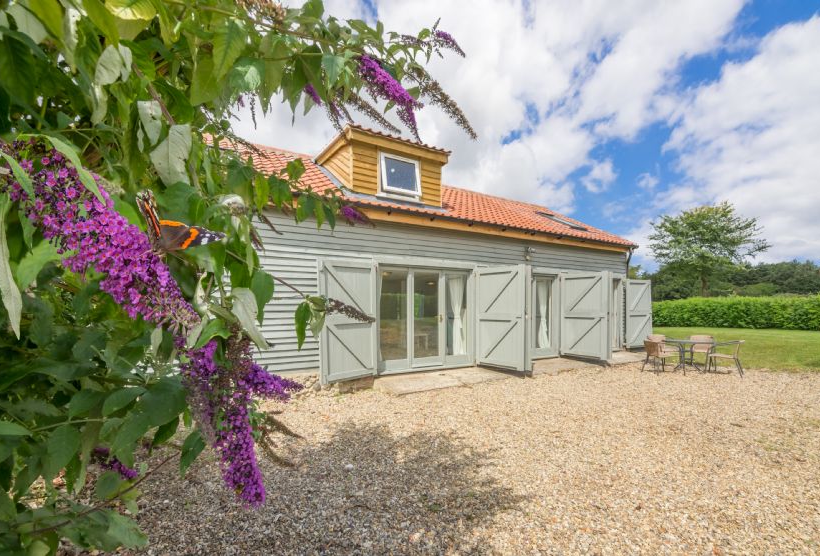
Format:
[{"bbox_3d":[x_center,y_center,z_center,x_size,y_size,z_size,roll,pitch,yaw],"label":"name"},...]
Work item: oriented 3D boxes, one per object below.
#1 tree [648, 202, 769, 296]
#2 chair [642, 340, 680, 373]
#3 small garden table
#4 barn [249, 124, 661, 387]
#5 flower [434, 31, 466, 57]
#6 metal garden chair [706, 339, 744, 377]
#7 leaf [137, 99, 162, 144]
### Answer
[{"bbox_3d":[24.769,-1.261,27.193,8.200,10.042,8.200,-4,-6,42],"label":"tree"},{"bbox_3d":[5.657,1.769,7.340,0.600,0.770,0.560,1,-5,-10],"label":"chair"},{"bbox_3d":[6.345,1.806,7.434,0.850,0.710,0.850,-4,-6,40],"label":"small garden table"},{"bbox_3d":[-0.089,-0.503,10.794,13.998,5.861,7.072,2,-5,-28],"label":"barn"},{"bbox_3d":[0.091,-0.518,0.720,0.078,0.024,0.024,31,-57,-15],"label":"flower"},{"bbox_3d":[7.053,1.761,7.243,0.560,0.770,0.600,5,-7,-44],"label":"metal garden chair"},{"bbox_3d":[-0.387,-0.230,0.480,0.032,0.060,0.012,-8,25,-36],"label":"leaf"}]

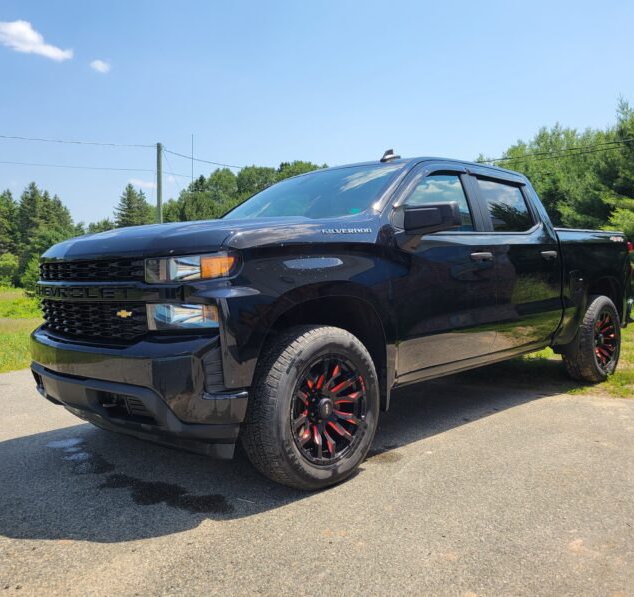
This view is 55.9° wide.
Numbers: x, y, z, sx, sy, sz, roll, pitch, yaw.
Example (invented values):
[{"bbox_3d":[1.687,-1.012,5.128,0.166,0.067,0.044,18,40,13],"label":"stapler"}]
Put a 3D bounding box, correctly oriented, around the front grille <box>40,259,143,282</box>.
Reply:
[{"bbox_3d":[-1.237,-0.140,3.088,0.120,0.120,1.260,-4,4,-44],"label":"front grille"}]

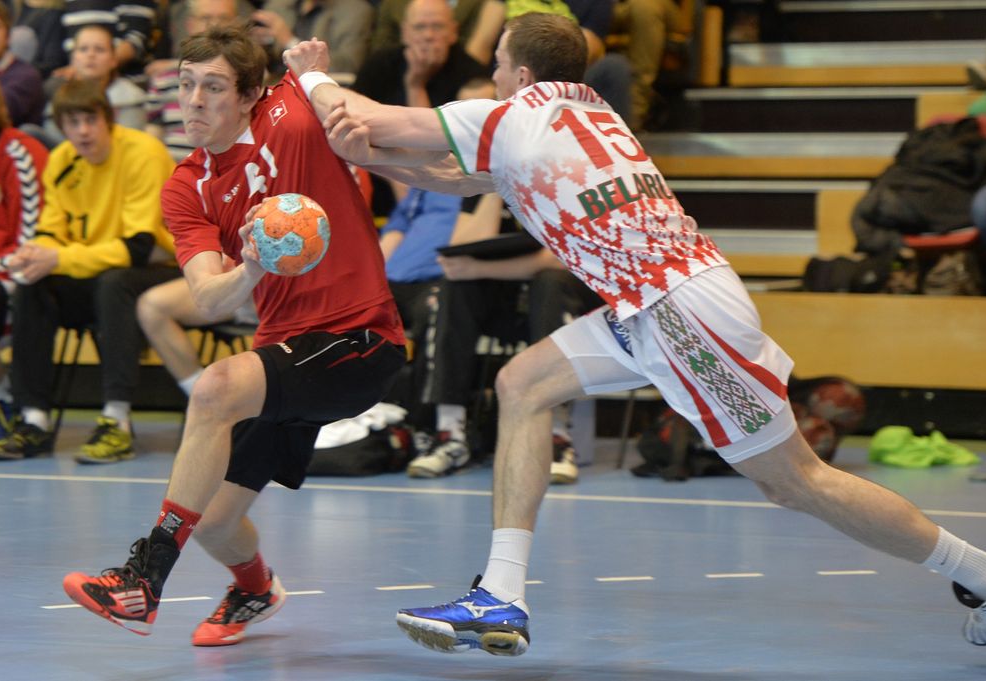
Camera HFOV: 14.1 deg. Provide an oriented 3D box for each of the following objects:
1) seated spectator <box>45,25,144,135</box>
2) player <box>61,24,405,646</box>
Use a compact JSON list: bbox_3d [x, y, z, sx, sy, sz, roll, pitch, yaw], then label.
[{"bbox_3d":[-1.536,-0.577,15.300,0.500,1.280,0.750,1,5,18],"label":"seated spectator"},{"bbox_3d":[-0.610,-0.012,9.420,0.600,1.460,0.660,2,5,27],"label":"player"}]

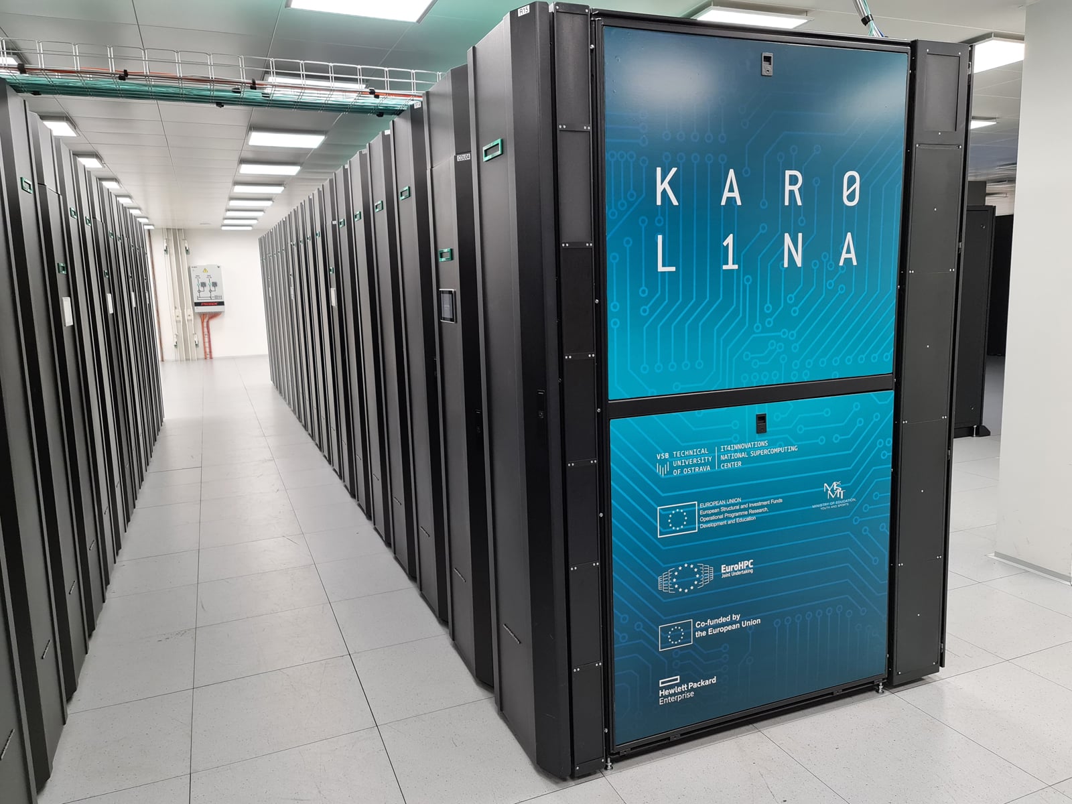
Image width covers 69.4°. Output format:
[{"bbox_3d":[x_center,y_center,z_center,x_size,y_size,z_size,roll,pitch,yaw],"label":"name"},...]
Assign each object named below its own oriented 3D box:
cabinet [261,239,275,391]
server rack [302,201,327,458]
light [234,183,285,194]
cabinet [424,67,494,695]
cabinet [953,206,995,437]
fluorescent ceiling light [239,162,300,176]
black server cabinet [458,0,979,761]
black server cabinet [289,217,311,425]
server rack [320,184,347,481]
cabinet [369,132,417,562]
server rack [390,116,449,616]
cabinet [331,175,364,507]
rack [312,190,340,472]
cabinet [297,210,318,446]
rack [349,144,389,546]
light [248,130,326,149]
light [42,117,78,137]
[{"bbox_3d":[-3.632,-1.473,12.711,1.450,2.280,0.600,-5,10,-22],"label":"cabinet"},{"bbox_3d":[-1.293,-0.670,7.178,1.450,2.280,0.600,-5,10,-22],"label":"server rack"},{"bbox_3d":[-3.550,-2.748,9.905,0.600,0.070,0.600,-5,10,-22],"label":"light"},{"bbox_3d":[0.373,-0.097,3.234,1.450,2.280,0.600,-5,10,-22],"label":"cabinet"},{"bbox_3d":[3.464,-0.694,7.082,1.090,2.050,0.620,-5,10,-22],"label":"cabinet"},{"bbox_3d":[-2.849,-2.508,8.265,0.600,0.070,0.600,-5,10,-22],"label":"fluorescent ceiling light"},{"bbox_3d":[0.665,-0.049,2.802,1.670,2.295,0.600,-5,10,-22],"label":"black server cabinet"},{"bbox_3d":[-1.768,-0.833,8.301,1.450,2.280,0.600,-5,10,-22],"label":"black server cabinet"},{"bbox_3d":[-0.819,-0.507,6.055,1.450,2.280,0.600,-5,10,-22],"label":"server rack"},{"bbox_3d":[-0.035,-0.290,4.455,1.660,2.280,0.600,-6,10,-22],"label":"cabinet"},{"bbox_3d":[0.103,-0.200,3.857,1.450,2.295,0.600,-5,10,-22],"label":"server rack"},{"bbox_3d":[-0.589,-0.441,5.501,1.450,2.295,0.600,-5,10,-22],"label":"cabinet"},{"bbox_3d":[-1.050,-0.602,6.597,1.450,2.295,0.600,-5,10,-22],"label":"rack"},{"bbox_3d":[-1.512,-0.763,7.693,1.450,2.295,0.600,-5,10,-22],"label":"cabinet"},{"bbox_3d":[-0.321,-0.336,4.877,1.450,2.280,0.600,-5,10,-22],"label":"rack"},{"bbox_3d":[-2.279,-2.414,7.067,0.620,0.060,0.620,-5,10,-22],"label":"light"},{"bbox_3d":[-4.090,-2.229,6.252,0.620,0.060,0.620,-5,10,-22],"label":"light"}]

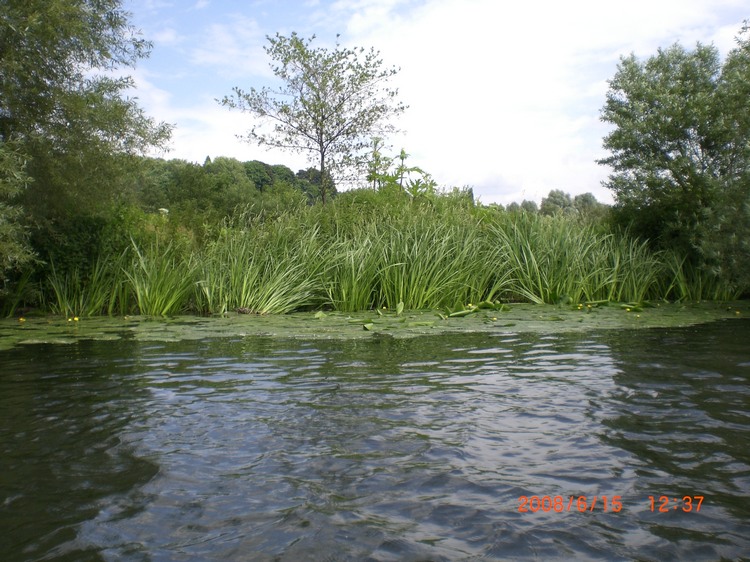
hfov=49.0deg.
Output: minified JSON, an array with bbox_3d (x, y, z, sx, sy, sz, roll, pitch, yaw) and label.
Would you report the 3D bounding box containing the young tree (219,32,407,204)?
[{"bbox_3d":[-1.345,-3.269,18.000,4.000,4.400,3.700,0,4,0],"label":"young tree"}]

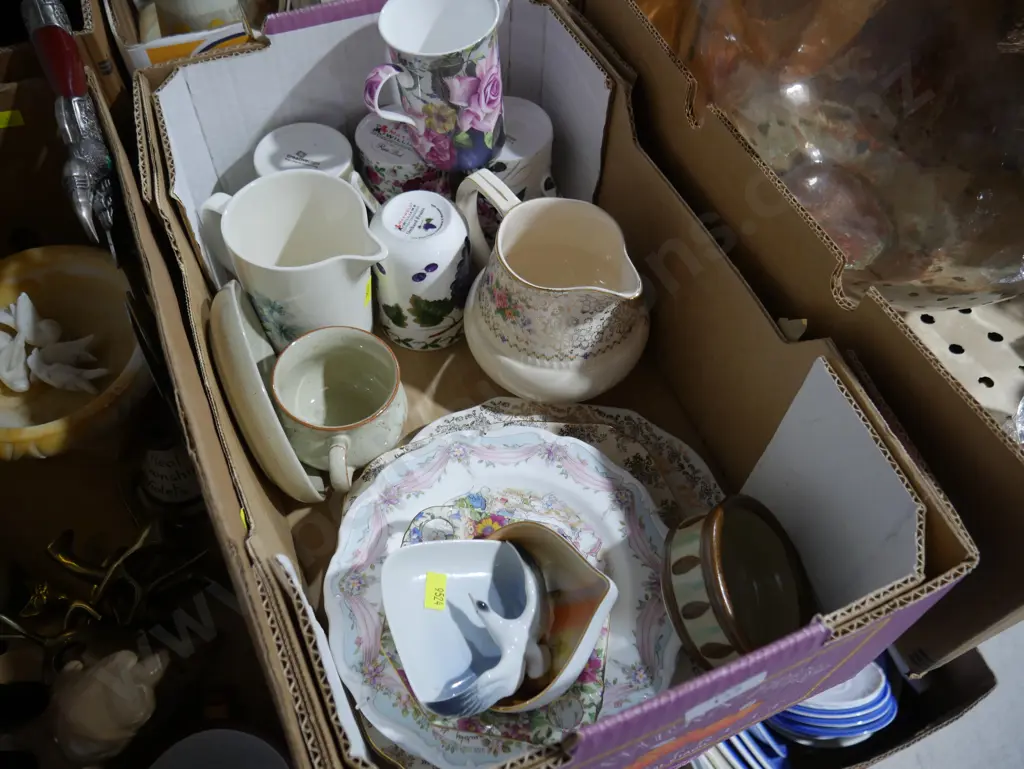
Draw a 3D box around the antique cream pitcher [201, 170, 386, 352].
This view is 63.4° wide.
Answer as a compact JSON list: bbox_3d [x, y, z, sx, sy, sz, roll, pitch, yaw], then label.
[{"bbox_3d":[-0.157,-0.087,0.627,0.153,0.111,0.099,20,58,10],"label":"antique cream pitcher"}]

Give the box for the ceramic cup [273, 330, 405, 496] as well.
[{"bbox_3d":[-0.132,0.026,0.643,0.100,0.083,0.122,-5,57,-8],"label":"ceramic cup"}]

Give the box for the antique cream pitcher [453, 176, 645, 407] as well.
[{"bbox_3d":[0.022,-0.084,0.686,0.184,0.155,0.152,38,61,19],"label":"antique cream pitcher"}]

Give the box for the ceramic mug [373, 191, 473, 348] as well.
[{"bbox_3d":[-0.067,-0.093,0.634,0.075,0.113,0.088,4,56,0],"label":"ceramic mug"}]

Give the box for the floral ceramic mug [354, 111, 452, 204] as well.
[{"bbox_3d":[-0.083,-0.169,0.688,0.072,0.105,0.086,30,60,16],"label":"floral ceramic mug"}]

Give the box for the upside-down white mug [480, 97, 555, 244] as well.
[{"bbox_3d":[0.003,-0.166,0.690,0.092,0.105,0.074,36,62,19],"label":"upside-down white mug"}]

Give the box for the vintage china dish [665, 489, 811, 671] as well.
[{"bbox_3d":[0.137,0.123,0.507,0.106,0.037,0.106,28,50,-30],"label":"vintage china dish"}]

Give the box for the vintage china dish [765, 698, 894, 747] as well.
[{"bbox_3d":[0.252,0.260,0.659,0.110,0.031,0.110,-5,18,2],"label":"vintage china dish"}]

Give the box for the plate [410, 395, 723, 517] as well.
[{"bbox_3d":[0.026,0.137,0.618,0.294,0.028,0.294,2,56,-3],"label":"plate"}]

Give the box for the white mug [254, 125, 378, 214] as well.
[{"bbox_3d":[-0.170,-0.167,0.757,0.113,0.100,0.085,17,57,7],"label":"white mug"}]

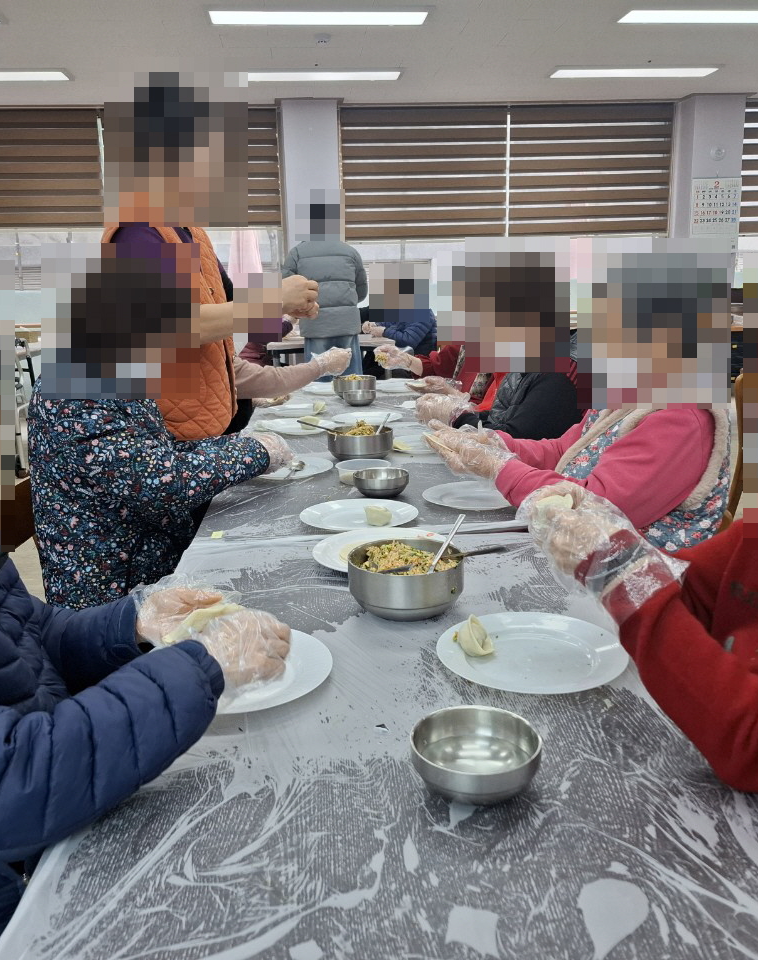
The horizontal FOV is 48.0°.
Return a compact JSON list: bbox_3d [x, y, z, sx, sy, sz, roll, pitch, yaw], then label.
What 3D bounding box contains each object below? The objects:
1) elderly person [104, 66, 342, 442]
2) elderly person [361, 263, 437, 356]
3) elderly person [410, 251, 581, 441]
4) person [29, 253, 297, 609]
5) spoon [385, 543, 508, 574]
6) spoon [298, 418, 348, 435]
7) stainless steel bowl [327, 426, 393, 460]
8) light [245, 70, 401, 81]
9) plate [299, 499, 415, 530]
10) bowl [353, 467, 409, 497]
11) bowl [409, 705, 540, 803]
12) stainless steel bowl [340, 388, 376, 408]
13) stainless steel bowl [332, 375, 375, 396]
[{"bbox_3d":[-0.397,-0.116,2.156,0.500,1.660,0.480,-1,14,2],"label":"elderly person"},{"bbox_3d":[0.176,-0.917,6.402,0.650,1.200,0.480,-3,14,-5],"label":"elderly person"},{"bbox_3d":[0.368,-0.015,2.606,0.640,1.260,0.480,-4,14,-10],"label":"elderly person"},{"bbox_3d":[-0.464,0.157,1.958,0.650,1.260,0.500,-6,14,-19],"label":"person"},{"bbox_3d":[0.104,0.116,1.287,0.210,0.025,0.042,-11,17,-27],"label":"spoon"},{"bbox_3d":[-0.150,-0.143,2.403,0.210,0.025,0.042,19,21,26],"label":"spoon"},{"bbox_3d":[-0.050,-0.101,2.345,0.176,0.075,0.176,-1,14,0],"label":"stainless steel bowl"},{"bbox_3d":[-0.457,-2.925,6.123,1.210,0.035,0.235,-3,14,-5],"label":"light"},{"bbox_3d":[-0.039,0.079,1.714,0.239,0.022,0.239,-1,14,0],"label":"plate"},{"bbox_3d":[0.007,0.007,2.008,0.131,0.050,0.131,-1,13,0],"label":"bowl"},{"bbox_3d":[0.096,0.275,0.843,0.128,0.045,0.128,-1,14,0],"label":"bowl"},{"bbox_3d":[-0.075,-0.326,3.402,0.131,0.050,0.131,-1,13,0],"label":"stainless steel bowl"},{"bbox_3d":[-0.101,-0.387,3.592,0.180,0.080,0.180,-1,13,0],"label":"stainless steel bowl"}]

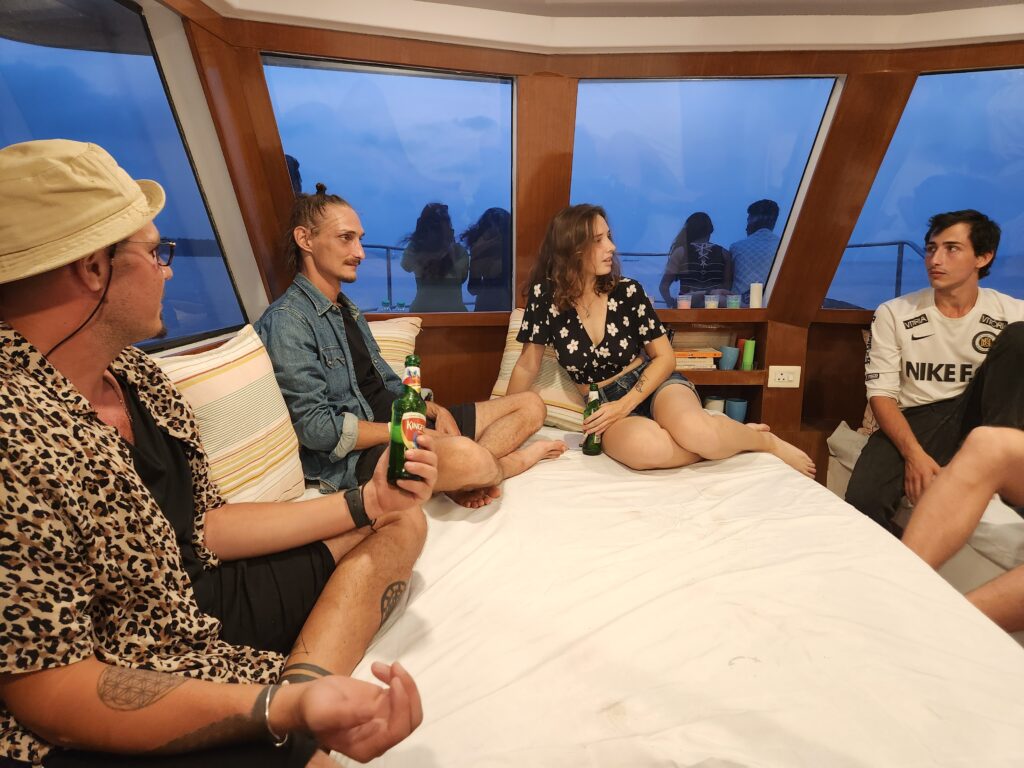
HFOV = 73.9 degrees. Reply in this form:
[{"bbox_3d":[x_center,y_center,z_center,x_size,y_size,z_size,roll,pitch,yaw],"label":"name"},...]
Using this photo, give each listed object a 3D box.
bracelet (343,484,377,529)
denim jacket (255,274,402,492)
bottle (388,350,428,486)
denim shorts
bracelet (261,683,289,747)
[{"bbox_3d":[-0.259,0.209,1.170,0.028,0.066,0.054,-16,0,-6],"label":"bracelet"},{"bbox_3d":[-0.494,-0.019,2.020,0.410,0.580,0.470,1,10,27],"label":"denim jacket"},{"bbox_3d":[-0.182,0.065,1.210,0.061,0.230,0.061,4,-4,-20],"label":"bottle"},{"bbox_3d":[0.464,0.044,2.420,0.370,0.240,0.290,-17,5,-12],"label":"denim shorts"},{"bbox_3d":[-0.254,0.359,0.740,0.011,0.062,0.060,-12,0,-4],"label":"bracelet"}]

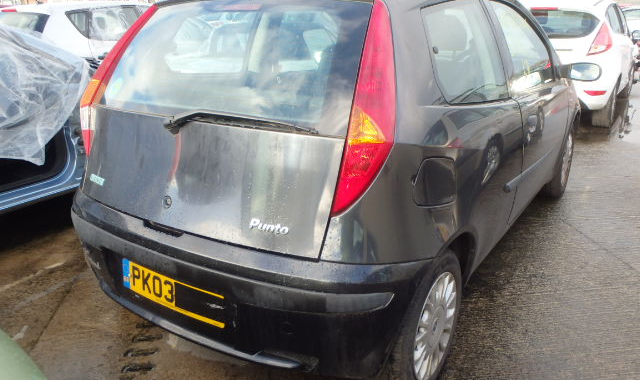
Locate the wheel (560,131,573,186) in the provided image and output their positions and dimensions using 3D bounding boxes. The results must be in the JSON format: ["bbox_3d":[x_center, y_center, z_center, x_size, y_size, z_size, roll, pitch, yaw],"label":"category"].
[{"bbox_3d":[1.742,-0.222,3.781,0.150,0.390,0.390,11,23,32],"label":"wheel"}]

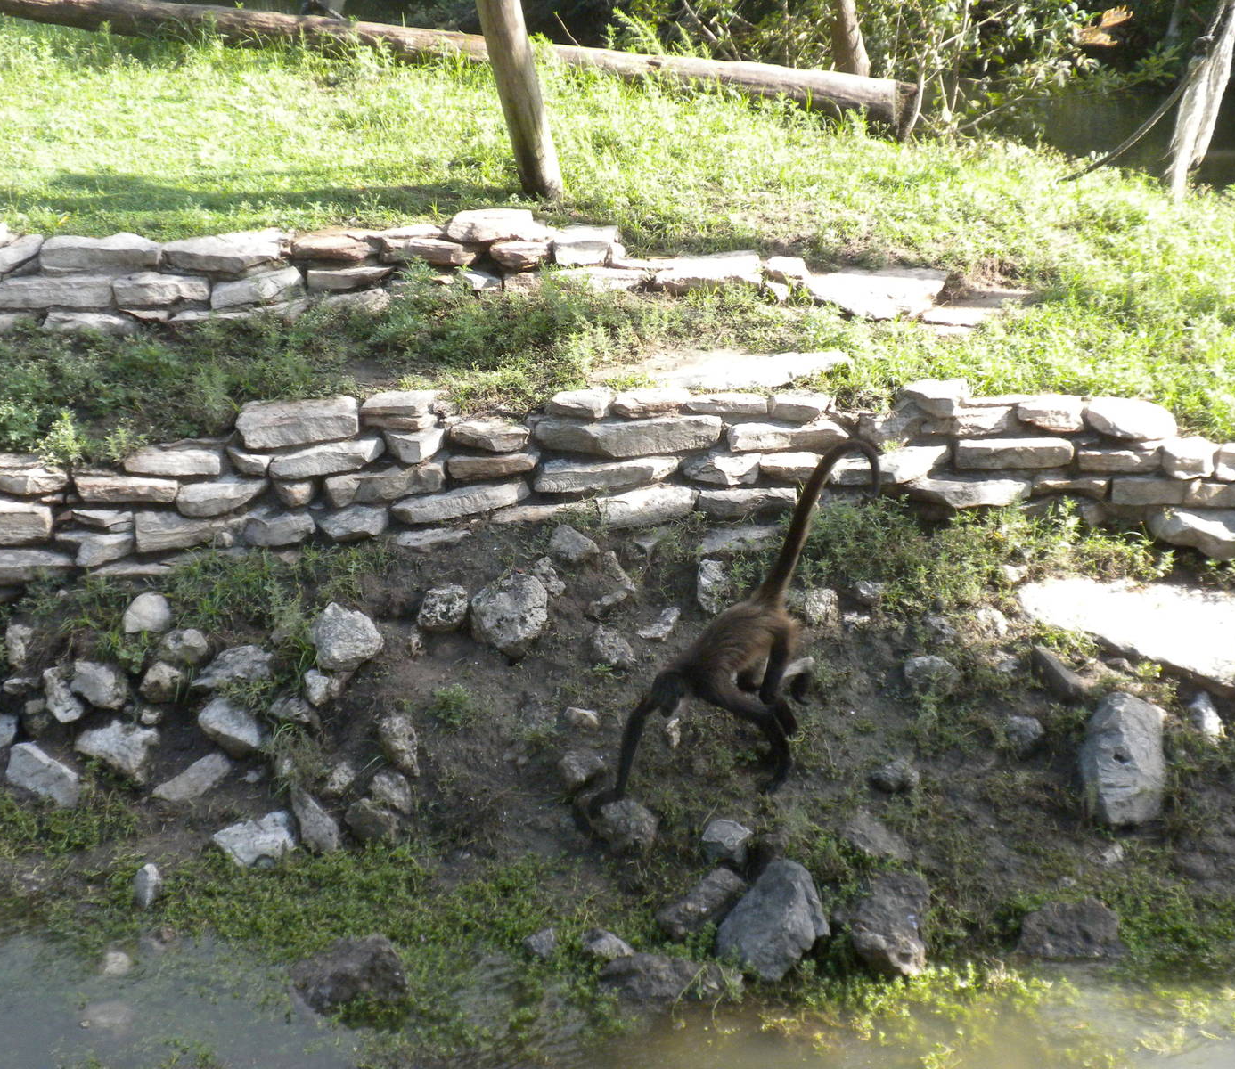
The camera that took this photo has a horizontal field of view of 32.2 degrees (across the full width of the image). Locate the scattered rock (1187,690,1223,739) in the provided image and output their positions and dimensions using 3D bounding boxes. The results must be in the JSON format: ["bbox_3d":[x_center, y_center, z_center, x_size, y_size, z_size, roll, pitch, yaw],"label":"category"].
[{"bbox_3d":[1.919,0.590,6.980,0.080,0.075,0.170,-18,54,-13],"label":"scattered rock"}]

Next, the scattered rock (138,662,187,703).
[{"bbox_3d":[-1.317,0.429,6.200,0.135,0.115,0.111,0,18,0],"label":"scattered rock"}]

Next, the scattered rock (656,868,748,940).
[{"bbox_3d":[0.252,1.121,6.500,0.125,0.110,0.315,34,52,32],"label":"scattered rock"}]

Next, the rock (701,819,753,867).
[{"bbox_3d":[0.294,0.826,5.736,0.137,0.116,0.113,0,18,0],"label":"rock"}]

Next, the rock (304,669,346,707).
[{"bbox_3d":[-0.973,0.512,7.129,0.138,0.092,0.127,-3,20,-8],"label":"rock"}]

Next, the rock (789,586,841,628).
[{"bbox_3d":[0.662,0.246,7.231,0.173,0.096,0.141,2,20,5],"label":"rock"}]

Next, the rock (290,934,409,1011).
[{"bbox_3d":[-0.684,1.123,5.468,0.301,0.185,0.195,0,18,0],"label":"rock"}]

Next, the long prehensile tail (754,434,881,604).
[{"bbox_3d":[0.557,-0.043,5.970,0.350,0.470,0.150,-6,19,-19],"label":"long prehensile tail"}]

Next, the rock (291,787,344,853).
[{"bbox_3d":[-0.960,0.910,6.850,0.105,0.100,0.250,-17,51,-14],"label":"rock"}]

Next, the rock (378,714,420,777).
[{"bbox_3d":[-0.608,0.587,5.952,0.118,0.162,0.136,0,18,0],"label":"rock"}]

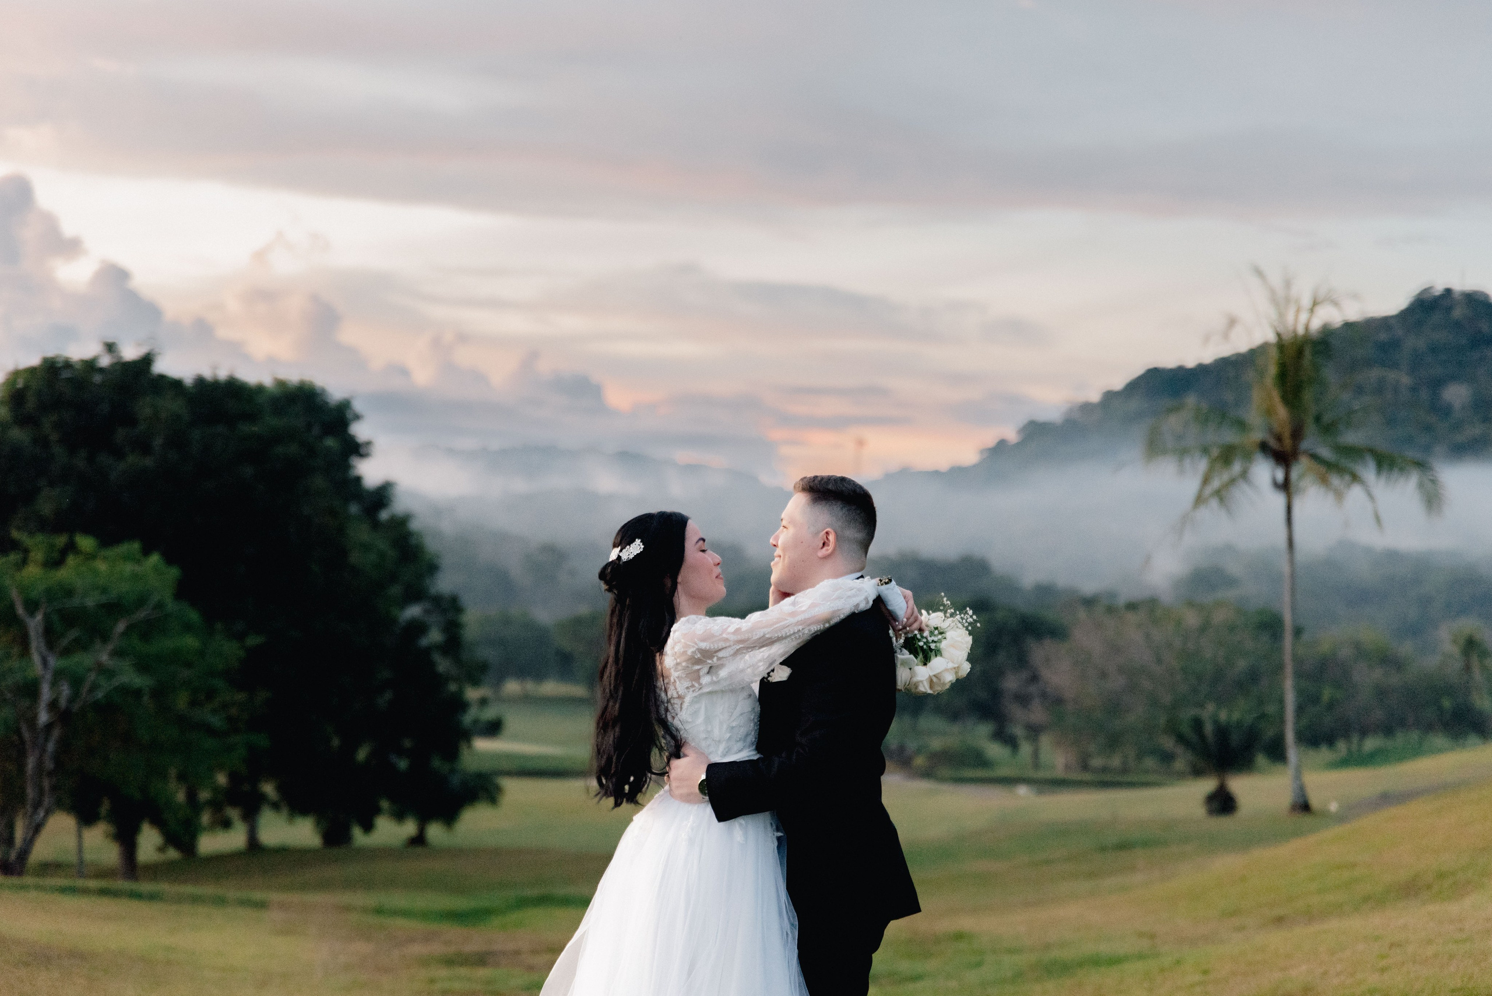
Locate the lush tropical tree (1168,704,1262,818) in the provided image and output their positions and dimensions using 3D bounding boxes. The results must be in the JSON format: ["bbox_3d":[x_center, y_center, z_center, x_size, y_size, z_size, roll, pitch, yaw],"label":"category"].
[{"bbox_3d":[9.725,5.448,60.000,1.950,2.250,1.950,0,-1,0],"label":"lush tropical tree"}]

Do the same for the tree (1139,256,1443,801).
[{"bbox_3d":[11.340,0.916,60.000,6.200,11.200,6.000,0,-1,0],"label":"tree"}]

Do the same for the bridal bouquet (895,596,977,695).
[{"bbox_3d":[0.381,0.295,6.100,0.230,0.240,0.230,-34,6,0],"label":"bridal bouquet"}]

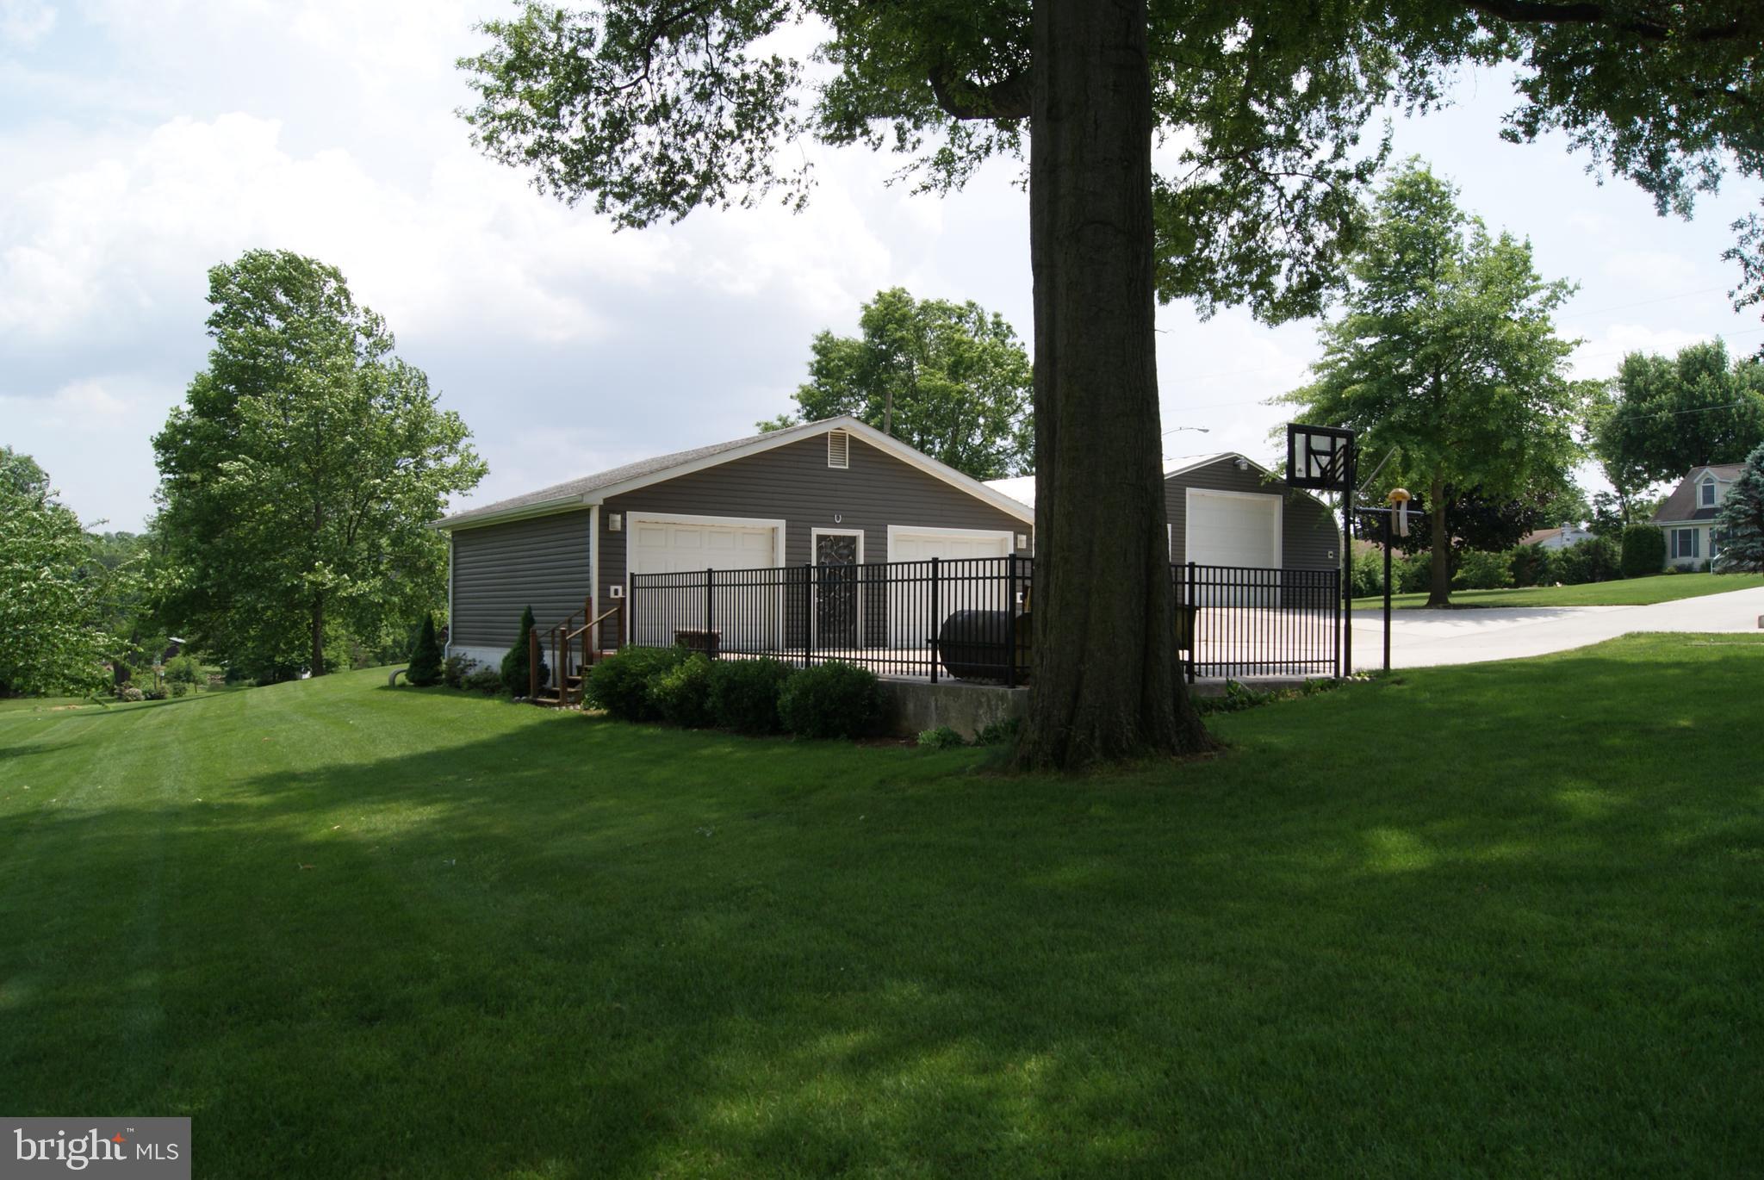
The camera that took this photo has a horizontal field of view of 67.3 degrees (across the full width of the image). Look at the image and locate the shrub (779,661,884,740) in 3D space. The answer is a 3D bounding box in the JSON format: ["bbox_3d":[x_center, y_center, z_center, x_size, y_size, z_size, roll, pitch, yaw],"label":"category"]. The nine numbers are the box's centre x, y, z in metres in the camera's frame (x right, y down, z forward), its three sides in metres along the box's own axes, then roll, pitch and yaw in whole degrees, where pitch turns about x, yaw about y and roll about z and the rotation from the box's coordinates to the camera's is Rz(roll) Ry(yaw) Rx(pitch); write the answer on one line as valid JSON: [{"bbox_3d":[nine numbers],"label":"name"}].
[{"bbox_3d":[-0.546,1.157,13.900,1.100,0.819,1.130,0,-1,0],"label":"shrub"}]

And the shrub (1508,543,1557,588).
[{"bbox_3d":[27.531,-0.991,56.000,2.100,1.870,1.900,0,-1,0],"label":"shrub"}]

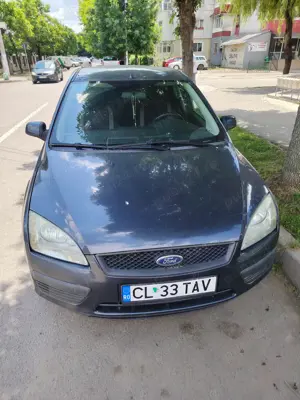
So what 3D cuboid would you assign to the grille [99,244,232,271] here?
[{"bbox_3d":[0.104,0.326,1.502,0.760,0.115,0.080,-4,28,-8],"label":"grille"}]

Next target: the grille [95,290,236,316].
[{"bbox_3d":[0.112,0.593,1.603,0.850,0.085,0.080,-4,28,-8],"label":"grille"}]

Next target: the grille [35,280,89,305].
[{"bbox_3d":[-0.515,0.547,1.641,0.380,0.150,0.080,6,28,12],"label":"grille"}]

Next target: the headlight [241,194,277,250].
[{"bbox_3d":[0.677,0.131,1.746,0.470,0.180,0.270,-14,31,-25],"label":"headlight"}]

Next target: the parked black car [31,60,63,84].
[{"bbox_3d":[-7.141,-9.132,19.647,1.750,1.460,4.200,-5,28,-10],"label":"parked black car"}]

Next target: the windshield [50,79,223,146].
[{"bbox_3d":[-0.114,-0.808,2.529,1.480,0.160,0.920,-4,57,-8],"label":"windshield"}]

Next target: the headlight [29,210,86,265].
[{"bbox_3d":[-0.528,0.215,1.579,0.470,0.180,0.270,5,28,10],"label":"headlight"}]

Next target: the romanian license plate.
[{"bbox_3d":[0.113,0.485,1.514,0.520,0.110,0.020,-4,23,-8],"label":"romanian license plate"}]

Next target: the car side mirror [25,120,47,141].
[{"bbox_3d":[-1.026,-0.632,2.518,0.210,0.160,0.130,-4,28,-8],"label":"car side mirror"}]

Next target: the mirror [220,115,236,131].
[{"bbox_3d":[0.778,-0.770,2.760,0.210,0.160,0.130,-4,28,-8],"label":"mirror"}]

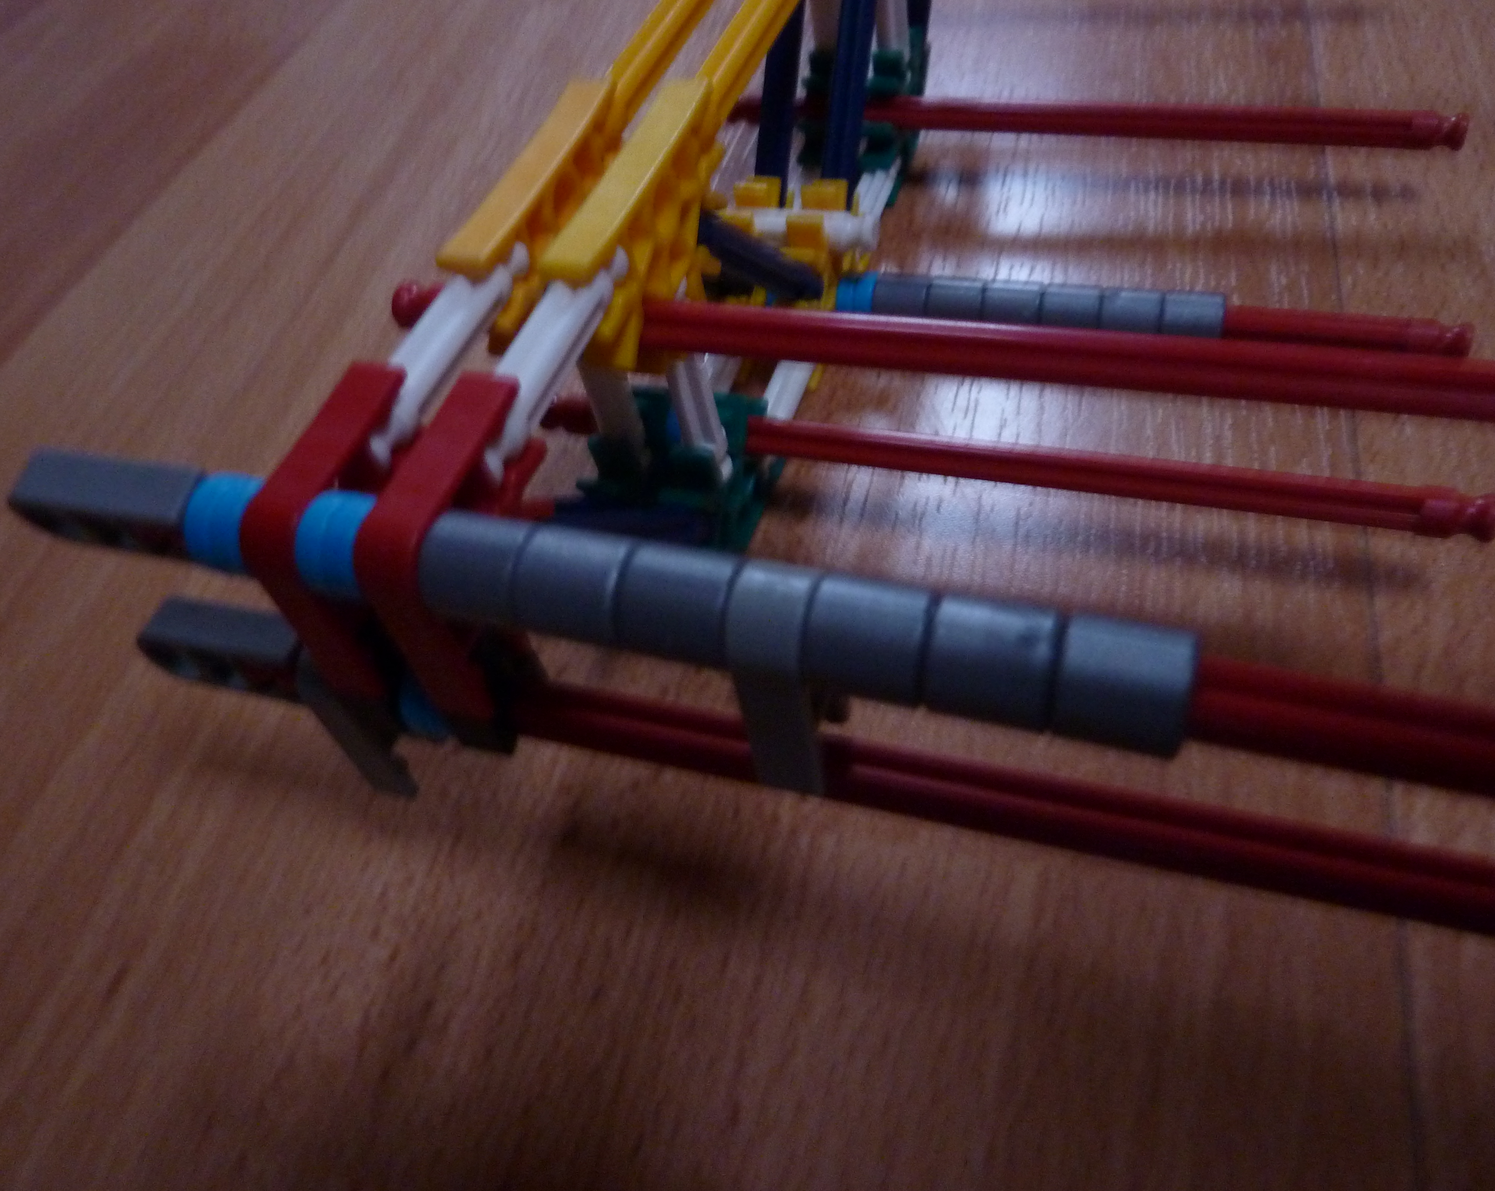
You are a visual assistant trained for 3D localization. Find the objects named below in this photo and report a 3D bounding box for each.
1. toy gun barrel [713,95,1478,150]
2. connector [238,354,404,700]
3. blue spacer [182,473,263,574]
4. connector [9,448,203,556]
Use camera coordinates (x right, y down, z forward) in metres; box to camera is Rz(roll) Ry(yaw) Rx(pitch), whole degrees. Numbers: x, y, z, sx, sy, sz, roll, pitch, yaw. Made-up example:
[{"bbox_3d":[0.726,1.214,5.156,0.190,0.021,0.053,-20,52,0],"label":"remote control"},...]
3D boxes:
[{"bbox_3d":[0.059,-0.087,0.211,0.130,0.006,0.006,10,54,18],"label":"toy gun barrel"},{"bbox_3d":[-0.036,-0.006,0.110,0.006,0.022,0.022,9,54,18],"label":"connector"},{"bbox_3d":[-0.045,-0.006,0.103,0.006,0.008,0.008,10,54,20],"label":"blue spacer"},{"bbox_3d":[-0.058,-0.008,0.108,0.022,0.008,0.006,8,65,19],"label":"connector"}]

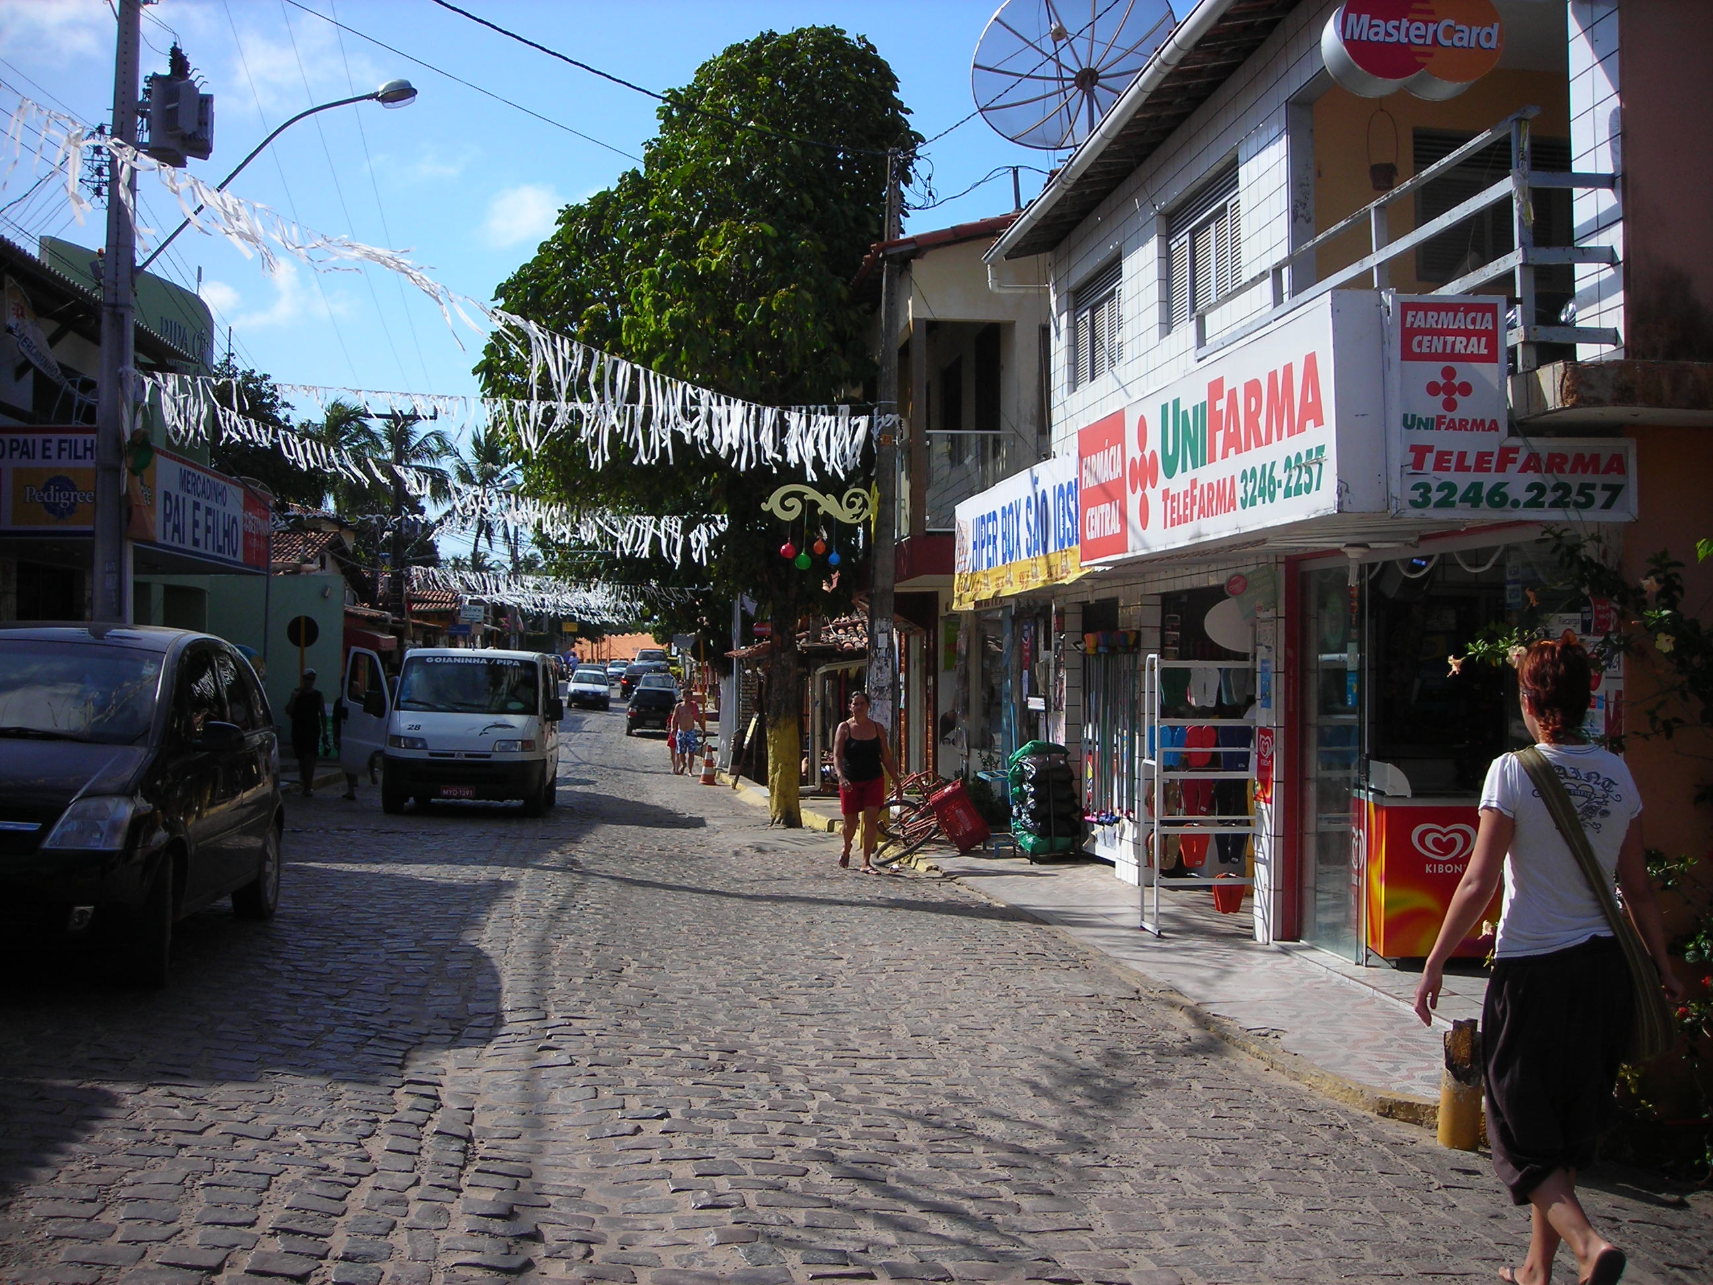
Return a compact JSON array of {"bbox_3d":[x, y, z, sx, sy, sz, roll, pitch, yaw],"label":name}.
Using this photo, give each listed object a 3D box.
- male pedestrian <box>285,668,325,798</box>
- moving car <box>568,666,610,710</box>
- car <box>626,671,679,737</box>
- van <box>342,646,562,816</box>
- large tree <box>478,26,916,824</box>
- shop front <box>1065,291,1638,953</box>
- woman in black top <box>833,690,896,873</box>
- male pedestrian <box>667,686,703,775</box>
[{"bbox_3d":[-7.300,1.205,24.900,0.530,1.720,0.420,0,-1,-12],"label":"male pedestrian"},{"bbox_3d":[-10.100,1.780,71.000,1.650,1.430,3.900,0,-1,-7],"label":"moving car"},{"bbox_3d":[-6.000,1.940,55.500,1.650,1.500,3.900,0,-1,-6],"label":"car"},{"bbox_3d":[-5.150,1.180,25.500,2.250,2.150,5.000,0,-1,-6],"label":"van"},{"bbox_3d":[-1.880,-2.580,22.400,5.200,9.450,5.000,0,-1,-6],"label":"large tree"},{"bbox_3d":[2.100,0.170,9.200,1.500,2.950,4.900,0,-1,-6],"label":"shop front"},{"bbox_3d":[0.070,1.225,16.600,0.550,1.610,0.420,0,-1,0],"label":"woman in black top"},{"bbox_3d":[-3.190,1.655,35.200,0.570,1.690,0.400,0,-1,-6],"label":"male pedestrian"}]

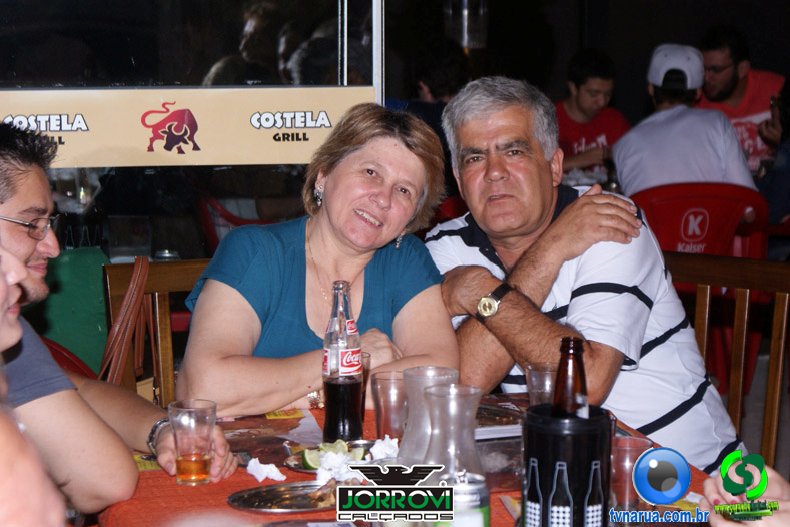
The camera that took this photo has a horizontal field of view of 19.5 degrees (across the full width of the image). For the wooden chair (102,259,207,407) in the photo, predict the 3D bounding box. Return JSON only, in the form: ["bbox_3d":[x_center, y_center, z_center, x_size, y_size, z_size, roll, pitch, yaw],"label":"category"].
[{"bbox_3d":[-0.261,0.469,3.960,0.440,0.900,0.460,-3,8,-17],"label":"wooden chair"}]

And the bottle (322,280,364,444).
[{"bbox_3d":[-0.078,0.146,3.430,0.059,0.238,0.059,-2,8,-8],"label":"bottle"}]

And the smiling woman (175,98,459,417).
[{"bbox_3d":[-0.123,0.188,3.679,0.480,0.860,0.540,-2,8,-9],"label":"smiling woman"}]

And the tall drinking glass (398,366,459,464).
[{"bbox_3d":[0.051,0.220,3.341,0.098,0.130,0.098,0,8,0],"label":"tall drinking glass"}]

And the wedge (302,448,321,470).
[{"bbox_3d":[-0.116,0.275,3.252,0.040,0.032,0.032,0,8,0],"label":"wedge"}]

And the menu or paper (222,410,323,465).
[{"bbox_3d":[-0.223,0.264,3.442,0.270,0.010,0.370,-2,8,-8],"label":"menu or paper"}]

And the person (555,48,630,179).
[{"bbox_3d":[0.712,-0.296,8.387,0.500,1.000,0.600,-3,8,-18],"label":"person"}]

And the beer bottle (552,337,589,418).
[{"bbox_3d":[0.206,0.226,2.696,0.073,0.285,0.073,0,8,0],"label":"beer bottle"}]

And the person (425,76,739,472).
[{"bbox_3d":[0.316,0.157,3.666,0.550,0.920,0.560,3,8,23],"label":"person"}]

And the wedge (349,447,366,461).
[{"bbox_3d":[-0.056,0.270,3.287,0.040,0.027,0.030,0,8,0],"label":"wedge"}]

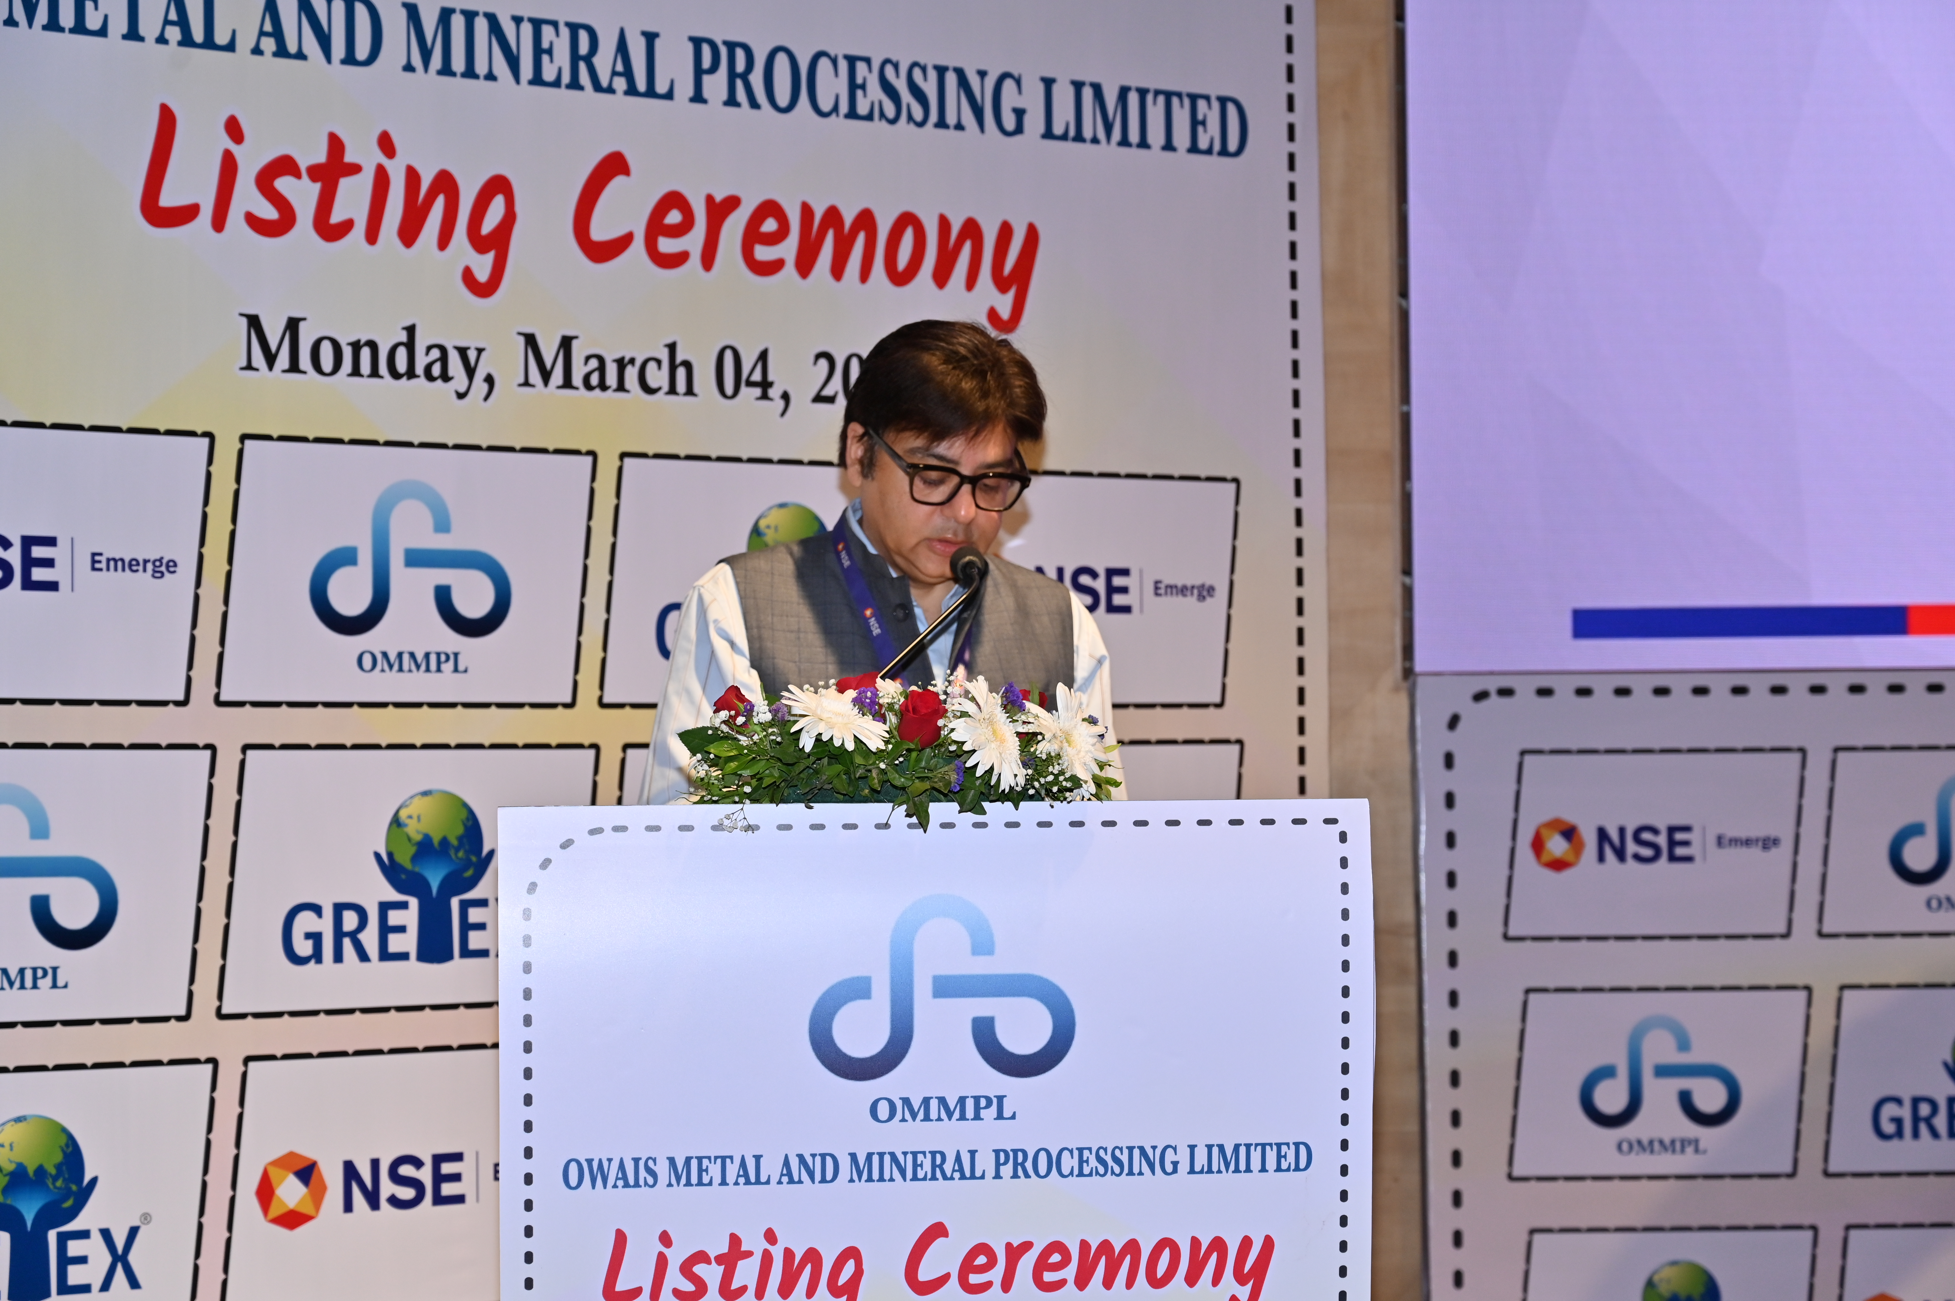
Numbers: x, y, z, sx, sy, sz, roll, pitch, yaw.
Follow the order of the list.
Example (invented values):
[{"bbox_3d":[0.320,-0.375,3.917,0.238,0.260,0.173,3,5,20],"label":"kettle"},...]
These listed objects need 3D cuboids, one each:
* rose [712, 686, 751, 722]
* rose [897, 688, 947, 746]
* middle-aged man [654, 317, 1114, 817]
[{"bbox_3d":[-0.234,0.053,3.630,0.038,0.042,0.038,-23,9,10],"label":"rose"},{"bbox_3d":[-0.053,0.063,3.600,0.045,0.053,0.045,2,18,0],"label":"rose"},{"bbox_3d":[-0.090,0.494,3.880,0.530,1.670,0.400,0,-2,-16],"label":"middle-aged man"}]

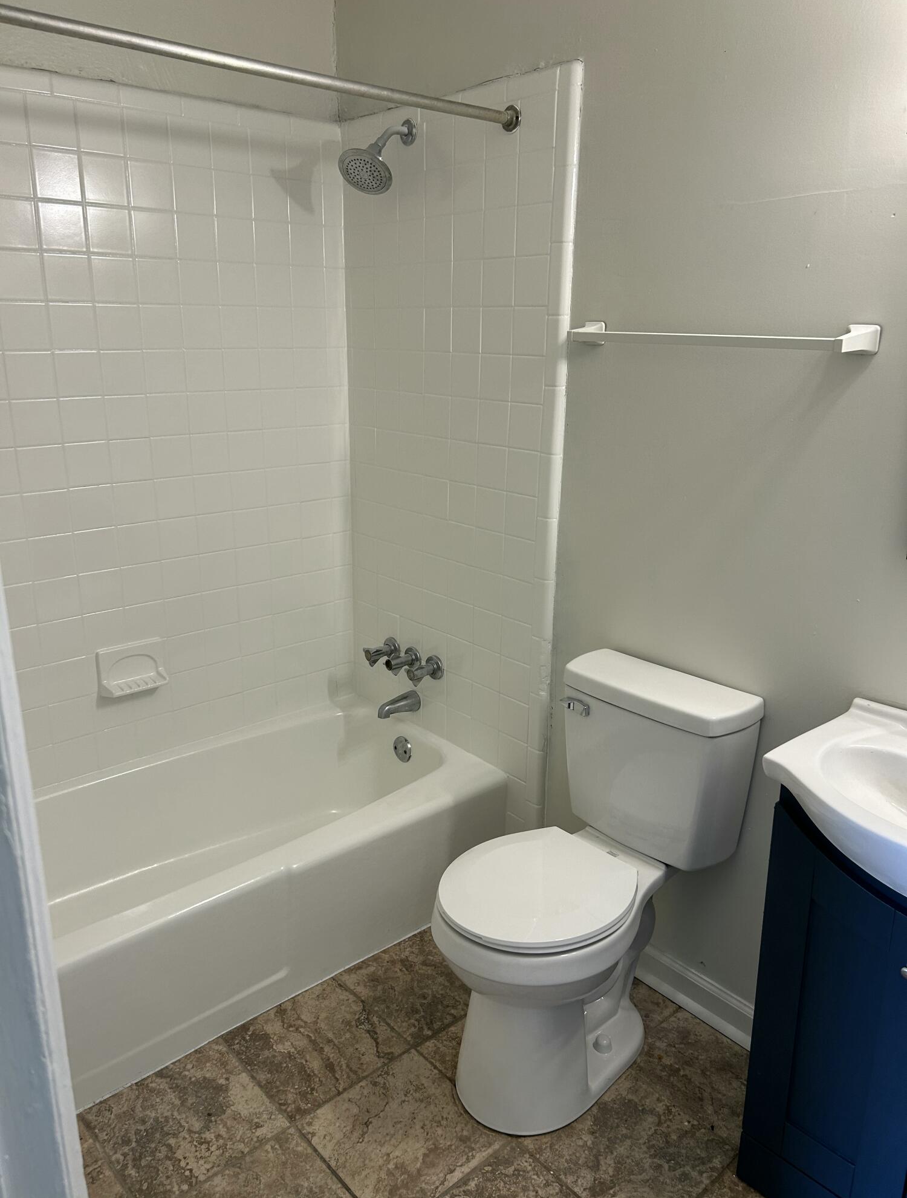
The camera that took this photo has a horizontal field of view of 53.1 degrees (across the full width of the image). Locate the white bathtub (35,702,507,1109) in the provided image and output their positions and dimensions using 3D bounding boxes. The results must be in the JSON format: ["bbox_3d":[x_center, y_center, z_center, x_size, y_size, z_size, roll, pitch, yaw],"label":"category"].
[{"bbox_3d":[-0.658,0.705,2.304,1.524,0.359,0.723,-14,22,-39],"label":"white bathtub"}]

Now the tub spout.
[{"bbox_3d":[-0.161,0.321,2.669,0.143,0.053,0.048,-14,22,-39],"label":"tub spout"}]

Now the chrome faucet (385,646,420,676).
[{"bbox_3d":[-0.149,0.184,2.654,0.095,0.075,0.075,-14,22,-39],"label":"chrome faucet"}]

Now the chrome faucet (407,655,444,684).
[{"bbox_3d":[-0.083,0.207,2.582,0.095,0.075,0.074,-14,22,-39],"label":"chrome faucet"}]

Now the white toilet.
[{"bbox_3d":[0.237,0.606,1.875,0.655,0.819,0.412,-14,22,-39],"label":"white toilet"}]

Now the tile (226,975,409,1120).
[{"bbox_3d":[-0.302,0.993,2.004,0.300,0.010,0.298,-14,22,-39],"label":"tile"}]

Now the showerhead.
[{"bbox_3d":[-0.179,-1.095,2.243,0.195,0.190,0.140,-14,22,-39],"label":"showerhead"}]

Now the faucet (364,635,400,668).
[{"bbox_3d":[-0.220,0.160,2.731,0.095,0.075,0.075,-14,22,-39],"label":"faucet"}]

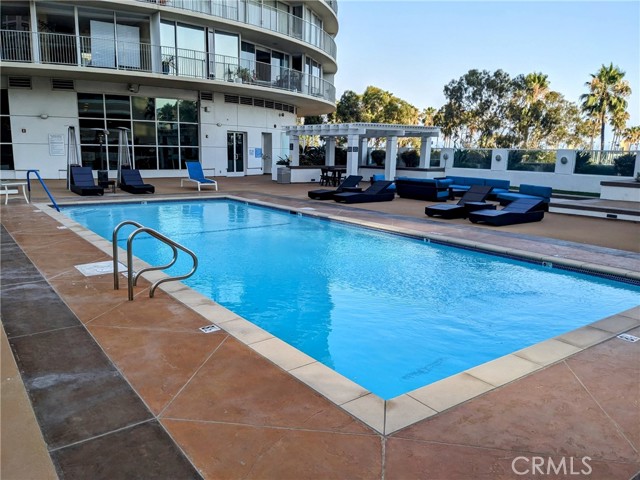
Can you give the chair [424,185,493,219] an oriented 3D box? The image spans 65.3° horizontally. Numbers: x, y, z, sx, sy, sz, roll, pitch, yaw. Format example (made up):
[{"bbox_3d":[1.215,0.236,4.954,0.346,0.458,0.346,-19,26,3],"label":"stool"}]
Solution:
[{"bbox_3d":[3.785,-1.043,13.302,2.005,0.782,0.692,-7,13,-37],"label":"chair"}]

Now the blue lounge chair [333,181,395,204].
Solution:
[{"bbox_3d":[1.509,-1.622,16.611,2.005,0.667,0.692,-6,12,-36],"label":"blue lounge chair"}]

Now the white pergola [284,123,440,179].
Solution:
[{"bbox_3d":[2.103,-4.427,26.187,6.000,2.860,5.400,-6,13,-36],"label":"white pergola"}]

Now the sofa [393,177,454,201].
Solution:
[{"bbox_3d":[3.652,-1.819,17.823,0.850,0.720,1.850,-6,13,-36],"label":"sofa"}]

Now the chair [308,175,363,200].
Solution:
[{"bbox_3d":[0.638,-1.846,17.494,2.005,0.764,0.692,-8,13,-41],"label":"chair"}]

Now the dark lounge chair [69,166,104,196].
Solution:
[{"bbox_3d":[-8.072,-2.044,17.272,0.692,0.872,2.005,-6,12,-34],"label":"dark lounge chair"}]

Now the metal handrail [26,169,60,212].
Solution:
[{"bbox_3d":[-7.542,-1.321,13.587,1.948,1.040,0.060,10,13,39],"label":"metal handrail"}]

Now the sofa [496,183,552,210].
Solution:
[{"bbox_3d":[6.488,-1.344,15.599,0.820,0.680,1.500,-6,13,-36],"label":"sofa"}]

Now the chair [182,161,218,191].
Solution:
[{"bbox_3d":[-4.874,-2.544,20.151,0.680,0.980,2.000,-5,12,-32],"label":"chair"}]

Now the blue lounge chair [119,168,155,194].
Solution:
[{"bbox_3d":[-6.756,-2.170,18.382,0.692,0.785,2.005,-6,12,-34],"label":"blue lounge chair"}]

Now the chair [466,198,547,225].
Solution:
[{"bbox_3d":[4.643,-0.712,12.264,2.005,0.528,0.692,-6,12,-36],"label":"chair"}]

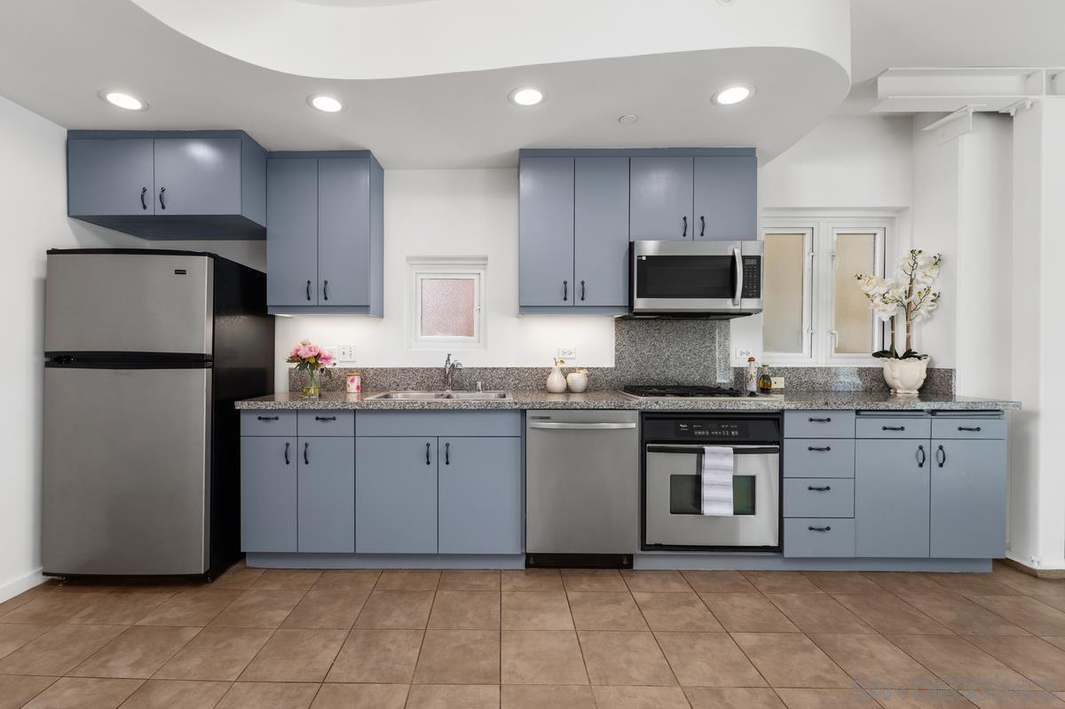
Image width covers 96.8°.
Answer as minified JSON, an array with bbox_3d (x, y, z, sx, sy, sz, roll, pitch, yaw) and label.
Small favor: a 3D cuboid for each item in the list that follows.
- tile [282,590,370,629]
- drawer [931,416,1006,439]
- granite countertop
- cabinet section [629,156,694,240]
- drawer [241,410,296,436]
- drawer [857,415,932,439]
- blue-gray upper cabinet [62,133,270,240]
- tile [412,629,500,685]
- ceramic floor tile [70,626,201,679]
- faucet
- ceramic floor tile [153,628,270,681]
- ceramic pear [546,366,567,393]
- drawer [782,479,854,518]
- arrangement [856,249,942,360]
[{"bbox_3d":[-0.942,1.184,2.196,0.319,0.010,0.322,0,1,-2],"label":"tile"},{"bbox_3d":[2.292,0.387,2.715,0.392,0.112,0.450,0,1,-1],"label":"drawer"},{"bbox_3d":[0.515,0.270,2.840,4.180,0.042,0.650,0,0,0],"label":"granite countertop"},{"bbox_3d":[0.760,-0.921,2.940,0.377,0.497,0.300,0,1,-1],"label":"cabinet section"},{"bbox_3d":[-1.405,0.368,2.750,0.300,0.140,0.500,0,0,-1],"label":"drawer"},{"bbox_3d":[1.893,0.387,2.688,0.393,0.113,0.480,0,0,0],"label":"drawer"},{"bbox_3d":[-2.063,-0.993,2.856,0.952,0.470,0.580,0,0,0],"label":"blue-gray upper cabinet"},{"bbox_3d":[-0.284,1.189,1.866,0.320,0.010,0.325,0,1,-2],"label":"tile"},{"bbox_3d":[-1.566,1.189,1.893,0.322,0.010,0.322,0,1,-2],"label":"ceramic floor tile"},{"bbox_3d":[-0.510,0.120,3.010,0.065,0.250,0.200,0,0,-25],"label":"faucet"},{"bbox_3d":[-1.238,1.184,1.873,0.318,0.012,0.318,0,0,0],"label":"ceramic floor tile"},{"bbox_3d":[0.155,0.159,3.080,0.132,0.178,0.132,0,0,-1],"label":"ceramic pear"},{"bbox_3d":[1.507,0.752,2.715,0.373,0.210,0.450,0,1,-1],"label":"drawer"},{"bbox_3d":[2.228,-0.297,2.880,0.460,0.660,0.320,0,1,0],"label":"arrangement"}]

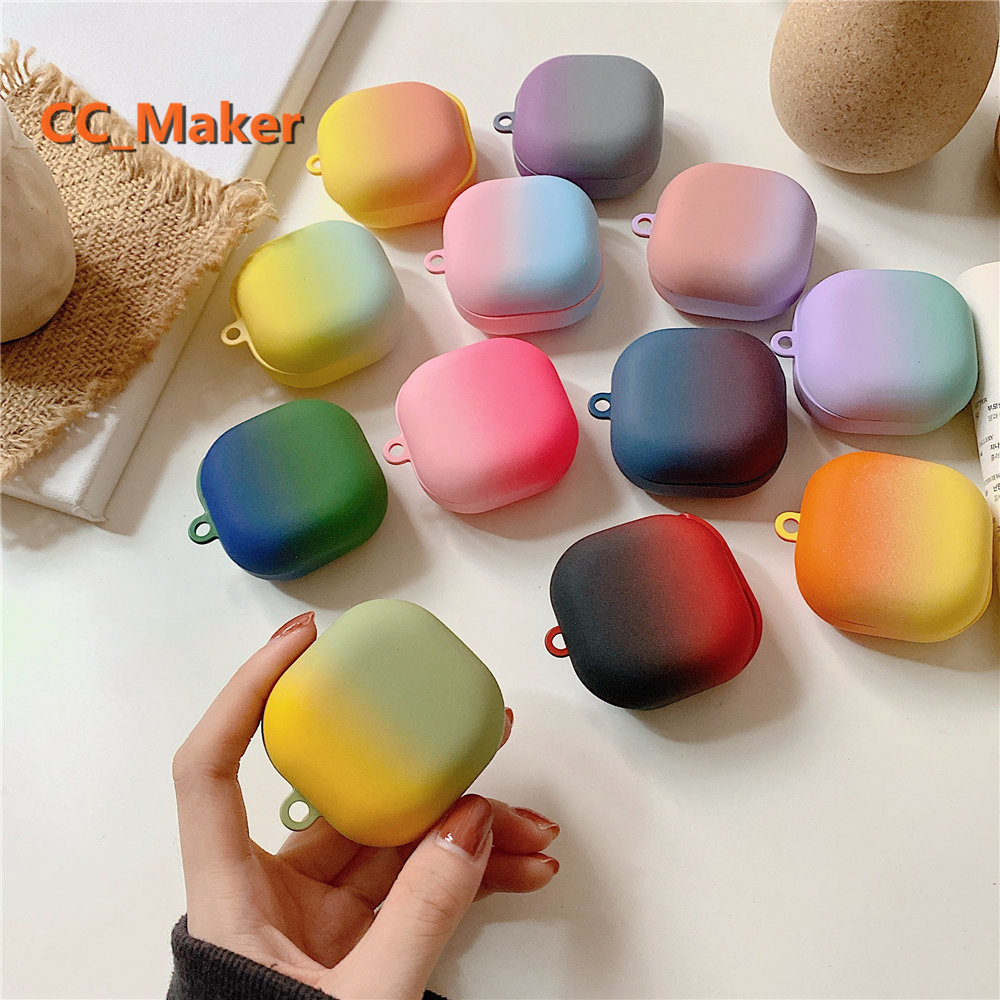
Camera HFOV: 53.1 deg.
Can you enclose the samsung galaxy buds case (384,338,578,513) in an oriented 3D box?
[{"bbox_3d":[-0.008,-0.023,0.313,0.061,0.030,0.053,-19,67,-3],"label":"samsung galaxy buds case"}]

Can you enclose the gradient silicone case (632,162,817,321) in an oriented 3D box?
[{"bbox_3d":[0.073,-0.086,0.334,0.061,0.030,0.053,11,68,9],"label":"gradient silicone case"}]

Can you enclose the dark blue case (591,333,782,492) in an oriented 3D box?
[{"bbox_3d":[0.057,-0.027,0.310,0.061,0.030,0.053,2,67,6],"label":"dark blue case"}]

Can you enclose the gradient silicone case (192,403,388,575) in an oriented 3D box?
[{"bbox_3d":[-0.067,-0.002,0.310,0.061,0.030,0.053,-27,67,-7],"label":"gradient silicone case"}]

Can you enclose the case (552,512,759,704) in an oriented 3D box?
[{"bbox_3d":[0.040,0.032,0.286,0.061,0.030,0.053,-19,67,-3],"label":"case"}]

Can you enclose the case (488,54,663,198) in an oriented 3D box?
[{"bbox_3d":[0.028,-0.133,0.357,0.061,0.030,0.053,4,67,6],"label":"case"}]

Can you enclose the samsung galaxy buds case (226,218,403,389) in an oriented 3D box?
[{"bbox_3d":[-0.064,-0.065,0.336,0.061,0.030,0.053,-27,67,-7],"label":"samsung galaxy buds case"}]

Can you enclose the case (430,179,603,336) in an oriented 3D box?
[{"bbox_3d":[0.005,-0.082,0.338,0.061,0.030,0.053,-7,67,2],"label":"case"}]

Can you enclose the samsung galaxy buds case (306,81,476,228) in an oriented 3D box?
[{"bbox_3d":[-0.040,-0.123,0.359,0.061,0.030,0.053,-9,67,1],"label":"samsung galaxy buds case"}]

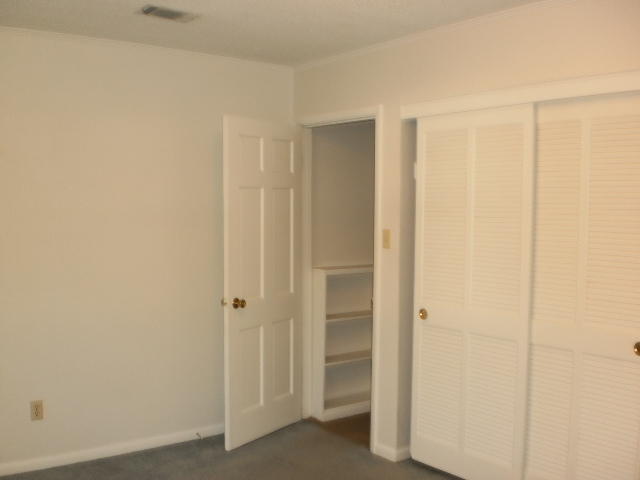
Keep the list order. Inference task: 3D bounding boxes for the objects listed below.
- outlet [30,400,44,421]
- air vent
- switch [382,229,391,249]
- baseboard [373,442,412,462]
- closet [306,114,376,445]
[{"bbox_3d":[-1.531,0.929,3.613,0.072,0.115,0.015,-2,4,-37],"label":"outlet"},{"bbox_3d":[-0.744,-1.117,3.287,0.260,0.030,0.140,-2,4,-37],"label":"air vent"},{"bbox_3d":[0.383,-0.005,3.856,0.015,0.115,0.072,-2,4,-37],"label":"switch"},{"bbox_3d":[0.425,1.239,3.938,0.110,0.085,0.180,-2,4,-37],"label":"baseboard"},{"bbox_3d":[0.334,0.251,4.400,0.560,2.040,0.710,-2,4,-37],"label":"closet"}]

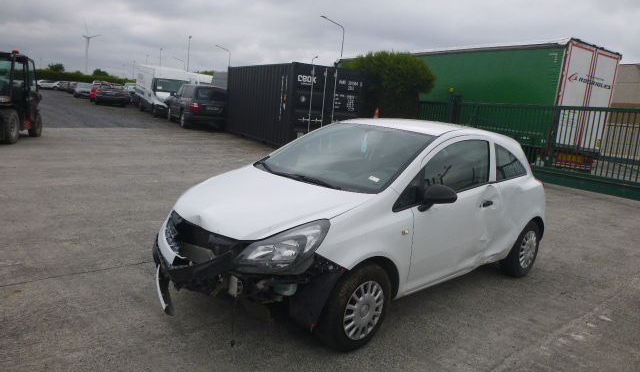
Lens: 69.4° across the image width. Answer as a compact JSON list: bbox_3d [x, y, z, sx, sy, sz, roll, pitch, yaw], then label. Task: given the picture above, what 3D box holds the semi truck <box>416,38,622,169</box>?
[{"bbox_3d":[4.856,-3.489,19.858,2.550,4.030,13.600,0,12,-28],"label":"semi truck"}]

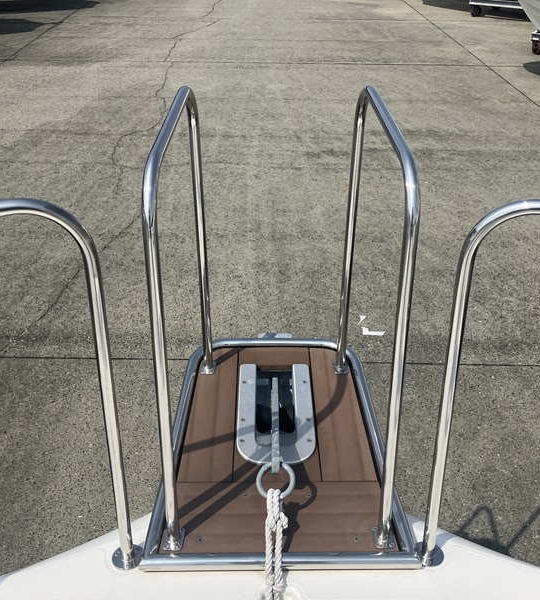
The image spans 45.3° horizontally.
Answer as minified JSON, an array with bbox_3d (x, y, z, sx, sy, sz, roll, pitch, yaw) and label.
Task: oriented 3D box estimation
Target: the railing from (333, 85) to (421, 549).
[{"bbox_3d":[0.218,0.013,1.363,0.055,0.805,0.605,-2,34,-4],"label":"railing"}]

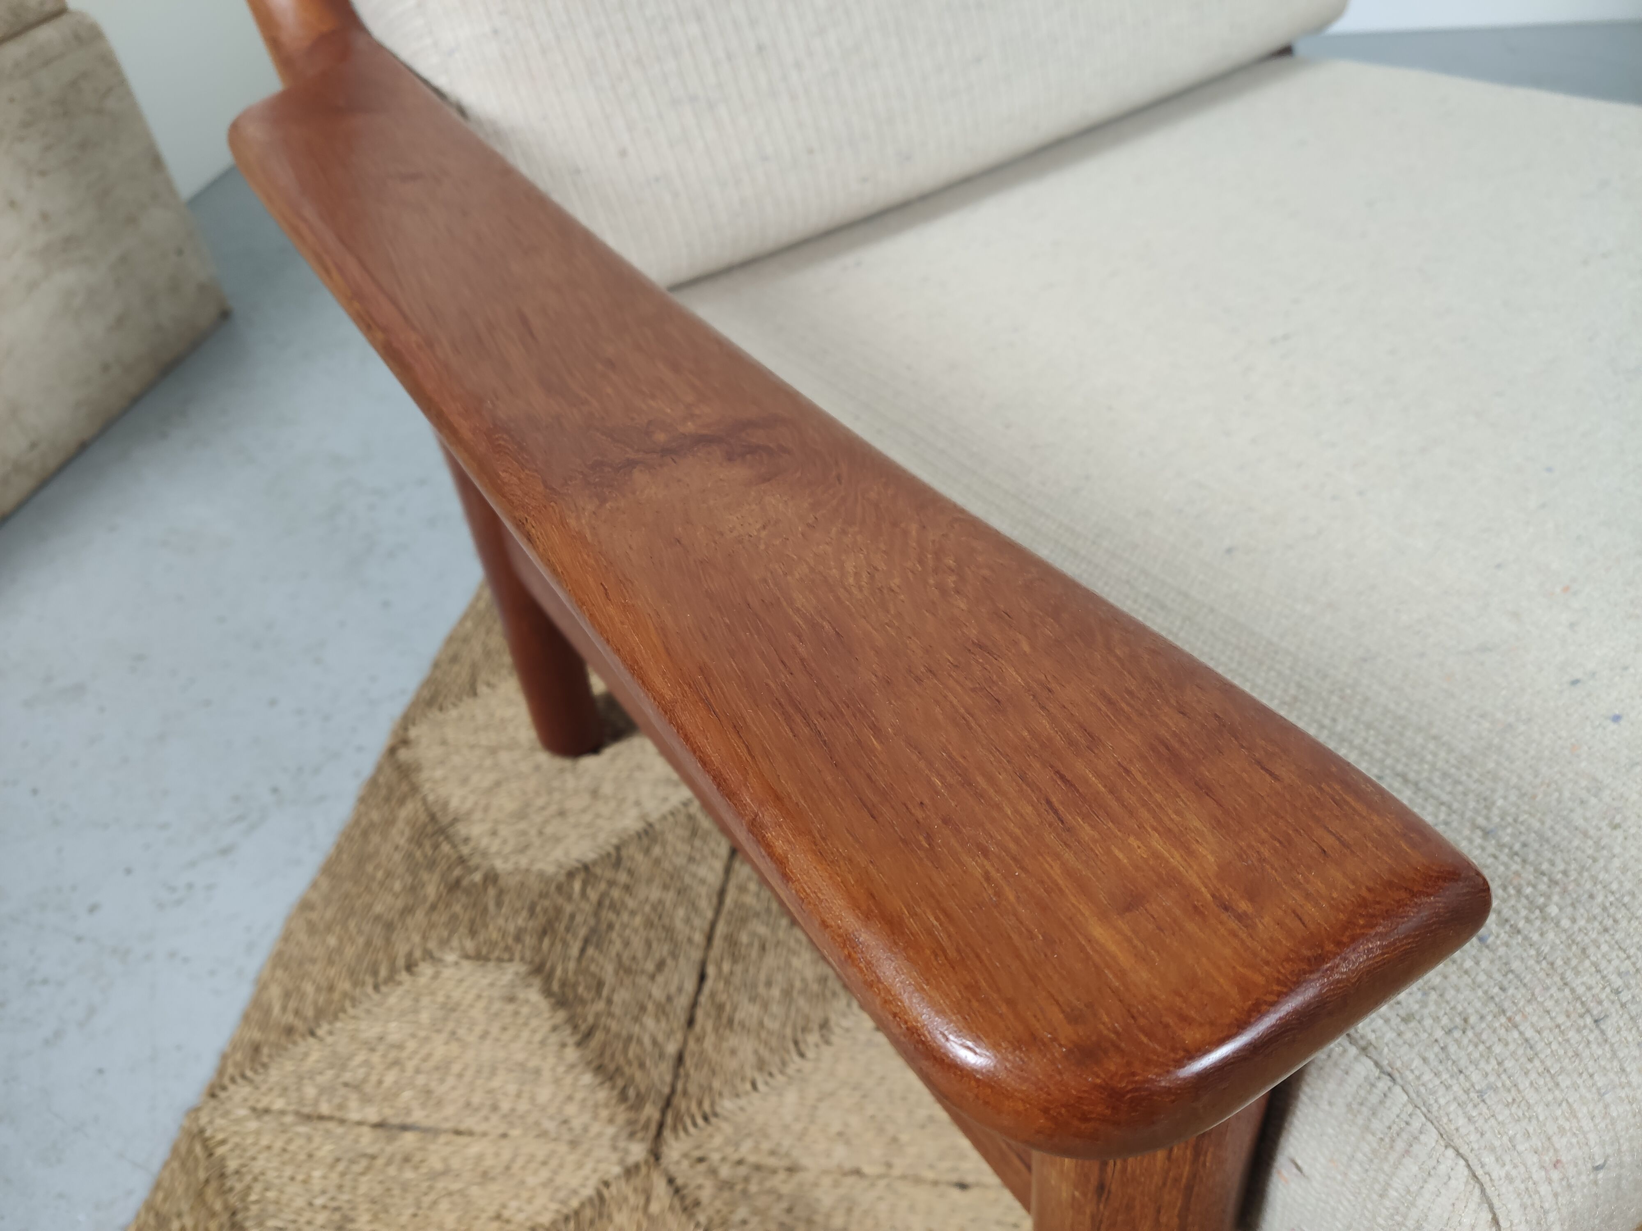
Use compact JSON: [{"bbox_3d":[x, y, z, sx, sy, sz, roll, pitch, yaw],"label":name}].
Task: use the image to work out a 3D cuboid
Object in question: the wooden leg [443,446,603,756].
[{"bbox_3d":[-0.229,-0.069,0.873,0.050,0.440,0.050,-25,43,-20],"label":"wooden leg"}]

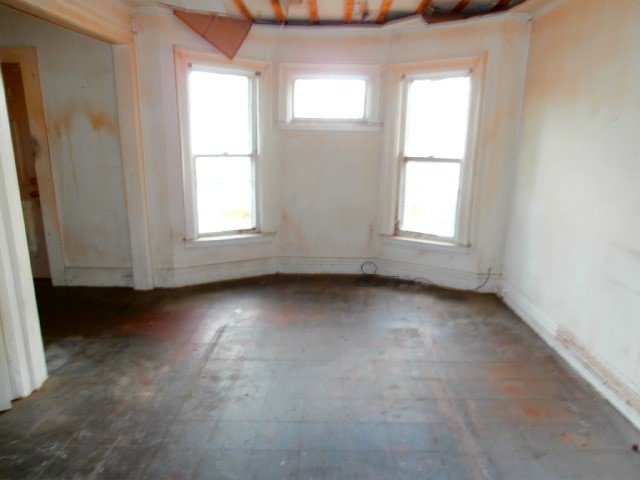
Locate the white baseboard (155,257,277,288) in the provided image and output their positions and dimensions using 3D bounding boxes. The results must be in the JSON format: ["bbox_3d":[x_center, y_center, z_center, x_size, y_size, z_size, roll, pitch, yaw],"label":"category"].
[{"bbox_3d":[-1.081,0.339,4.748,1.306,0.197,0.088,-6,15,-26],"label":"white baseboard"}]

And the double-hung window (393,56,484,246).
[{"bbox_3d":[1.153,-0.871,4.476,0.868,1.787,0.140,8,15,27],"label":"double-hung window"}]

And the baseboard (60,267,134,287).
[{"bbox_3d":[-2.262,0.379,4.522,0.725,0.197,0.032,1,13,1],"label":"baseboard"}]

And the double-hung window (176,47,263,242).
[{"bbox_3d":[-0.970,-0.924,4.493,0.881,1.796,0.140,-6,15,-26],"label":"double-hung window"}]

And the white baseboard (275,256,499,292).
[{"bbox_3d":[0.696,0.335,4.848,2.354,0.197,0.282,4,14,14],"label":"white baseboard"}]

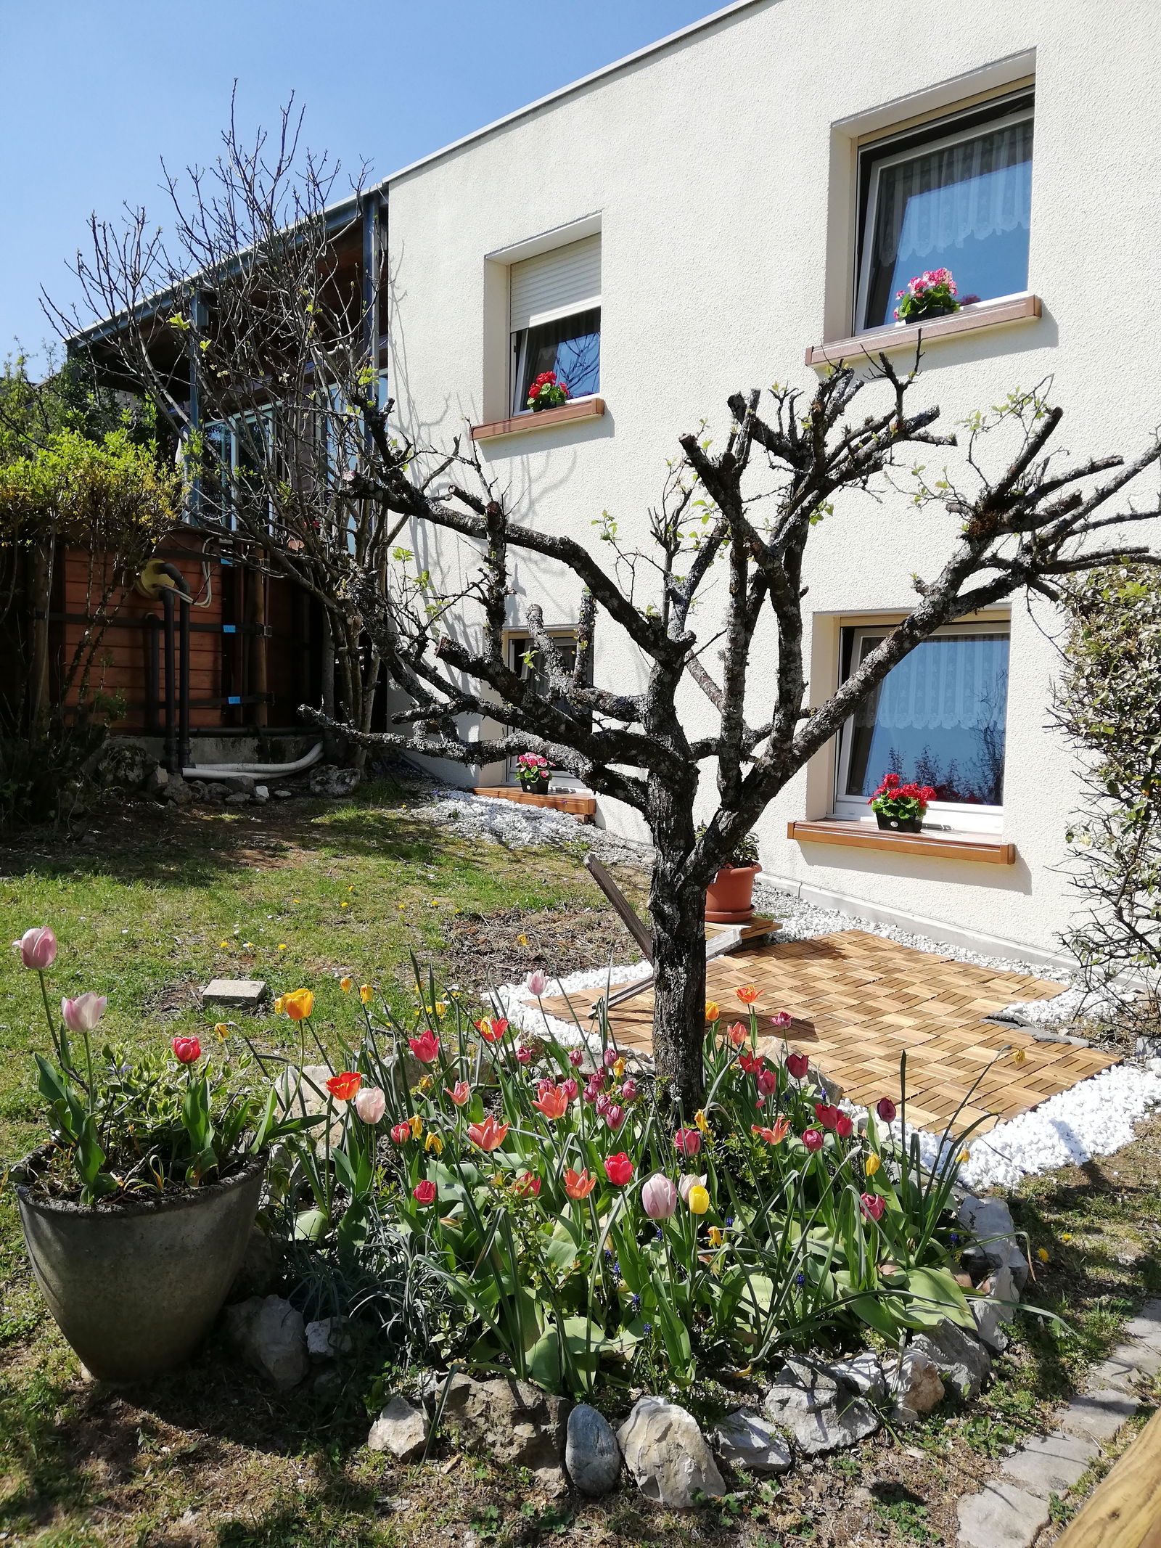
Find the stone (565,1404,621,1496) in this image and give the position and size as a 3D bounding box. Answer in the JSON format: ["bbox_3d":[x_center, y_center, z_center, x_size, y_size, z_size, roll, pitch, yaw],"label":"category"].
[{"bbox_3d":[0.021,1.203,2.071,0.101,0.153,0.081,1,4,-2],"label":"stone"}]

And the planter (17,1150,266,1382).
[{"bbox_3d":[-0.892,0.998,2.400,0.492,0.413,0.492,-1,4,-21],"label":"planter"}]

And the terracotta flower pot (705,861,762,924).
[{"bbox_3d":[0.780,0.620,6.195,0.366,0.285,0.366,1,4,0],"label":"terracotta flower pot"}]

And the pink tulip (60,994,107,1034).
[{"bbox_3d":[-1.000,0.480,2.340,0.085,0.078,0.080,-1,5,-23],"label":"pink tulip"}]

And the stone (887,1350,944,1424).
[{"bbox_3d":[0.661,1.210,2.297,0.100,0.123,0.105,0,4,-5],"label":"stone"}]

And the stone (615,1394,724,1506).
[{"bbox_3d":[0.162,1.201,2.068,0.191,0.161,0.143,0,4,-5],"label":"stone"}]

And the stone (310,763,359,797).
[{"bbox_3d":[-1.769,0.048,8.383,0.360,0.240,0.280,0,5,-12],"label":"stone"}]

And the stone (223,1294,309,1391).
[{"bbox_3d":[-0.635,1.147,2.350,0.172,0.165,0.140,-1,5,-15],"label":"stone"}]

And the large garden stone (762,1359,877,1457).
[{"bbox_3d":[0.461,1.214,2.236,0.220,0.140,0.165,2,5,13],"label":"large garden stone"}]

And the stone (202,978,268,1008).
[{"bbox_3d":[-1.368,0.872,4.602,0.210,0.045,0.180,4,9,-6],"label":"stone"}]

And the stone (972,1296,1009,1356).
[{"bbox_3d":[0.890,1.194,2.524,0.065,0.110,0.108,4,5,43],"label":"stone"}]

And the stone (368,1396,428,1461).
[{"bbox_3d":[-0.337,1.210,2.154,0.110,0.100,0.090,0,5,-9],"label":"stone"}]

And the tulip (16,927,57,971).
[{"bbox_3d":[-1.123,0.360,2.400,0.078,0.085,0.075,-2,5,-25],"label":"tulip"}]

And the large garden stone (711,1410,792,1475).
[{"bbox_3d":[0.318,1.243,2.165,0.148,0.090,0.110,2,5,9],"label":"large garden stone"}]

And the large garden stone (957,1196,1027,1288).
[{"bbox_3d":[1.005,1.138,2.834,0.135,0.181,0.255,4,5,38],"label":"large garden stone"}]

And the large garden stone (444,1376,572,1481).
[{"bbox_3d":[-0.135,1.184,2.108,0.229,0.163,0.149,1,4,0],"label":"large garden stone"}]

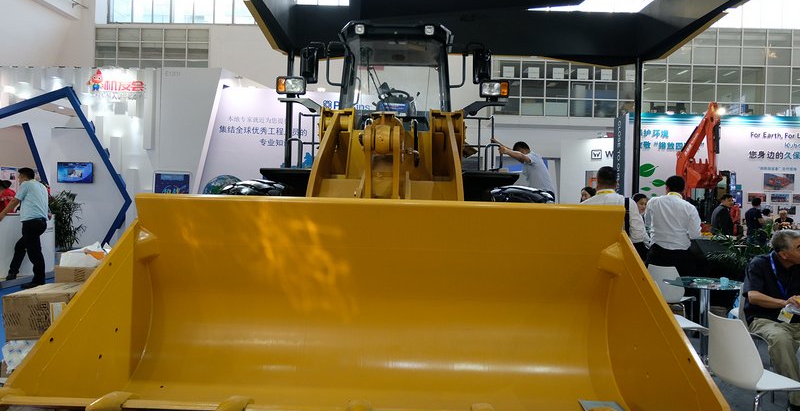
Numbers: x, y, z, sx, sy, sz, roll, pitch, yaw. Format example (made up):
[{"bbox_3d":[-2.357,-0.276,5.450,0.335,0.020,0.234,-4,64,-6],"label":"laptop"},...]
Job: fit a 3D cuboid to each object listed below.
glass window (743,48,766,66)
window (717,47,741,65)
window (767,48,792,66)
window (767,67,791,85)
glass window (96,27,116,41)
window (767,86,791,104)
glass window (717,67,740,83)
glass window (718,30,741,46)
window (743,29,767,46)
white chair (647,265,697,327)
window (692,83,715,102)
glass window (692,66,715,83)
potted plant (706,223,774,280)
[{"bbox_3d":[14.680,-6.176,22.080,0.958,0.744,0.080,2,0,2],"label":"glass window"},{"bbox_3d":[15.889,-7.201,25.695,1.112,0.844,0.100,2,0,2],"label":"window"},{"bbox_3d":[18.227,-7.126,25.622,1.112,0.844,0.100,2,0,2],"label":"window"},{"bbox_3d":[18.198,-6.229,25.618,1.112,0.844,0.100,2,0,2],"label":"window"},{"bbox_3d":[-14.034,-8.170,25.544,1.033,0.580,0.100,2,0,2],"label":"glass window"},{"bbox_3d":[17.297,-5.042,24.350,1.033,0.771,0.100,2,0,2],"label":"window"},{"bbox_3d":[15.106,-5.963,24.434,1.033,0.771,0.100,2,0,2],"label":"glass window"},{"bbox_3d":[13.696,-6.981,22.111,0.958,0.744,0.080,2,0,2],"label":"glass window"},{"bbox_3d":[16.271,-7.624,24.392,1.033,0.771,0.100,2,0,2],"label":"window"},{"bbox_3d":[2.810,1.015,5.620,0.460,0.800,0.520,2,0,38],"label":"white chair"},{"bbox_3d":[12.618,-4.687,22.138,0.958,0.744,0.080,2,0,2],"label":"window"},{"bbox_3d":[14.691,-6.341,25.728,1.112,0.844,0.100,2,0,2],"label":"glass window"},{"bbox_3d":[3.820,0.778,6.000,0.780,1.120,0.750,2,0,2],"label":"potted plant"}]

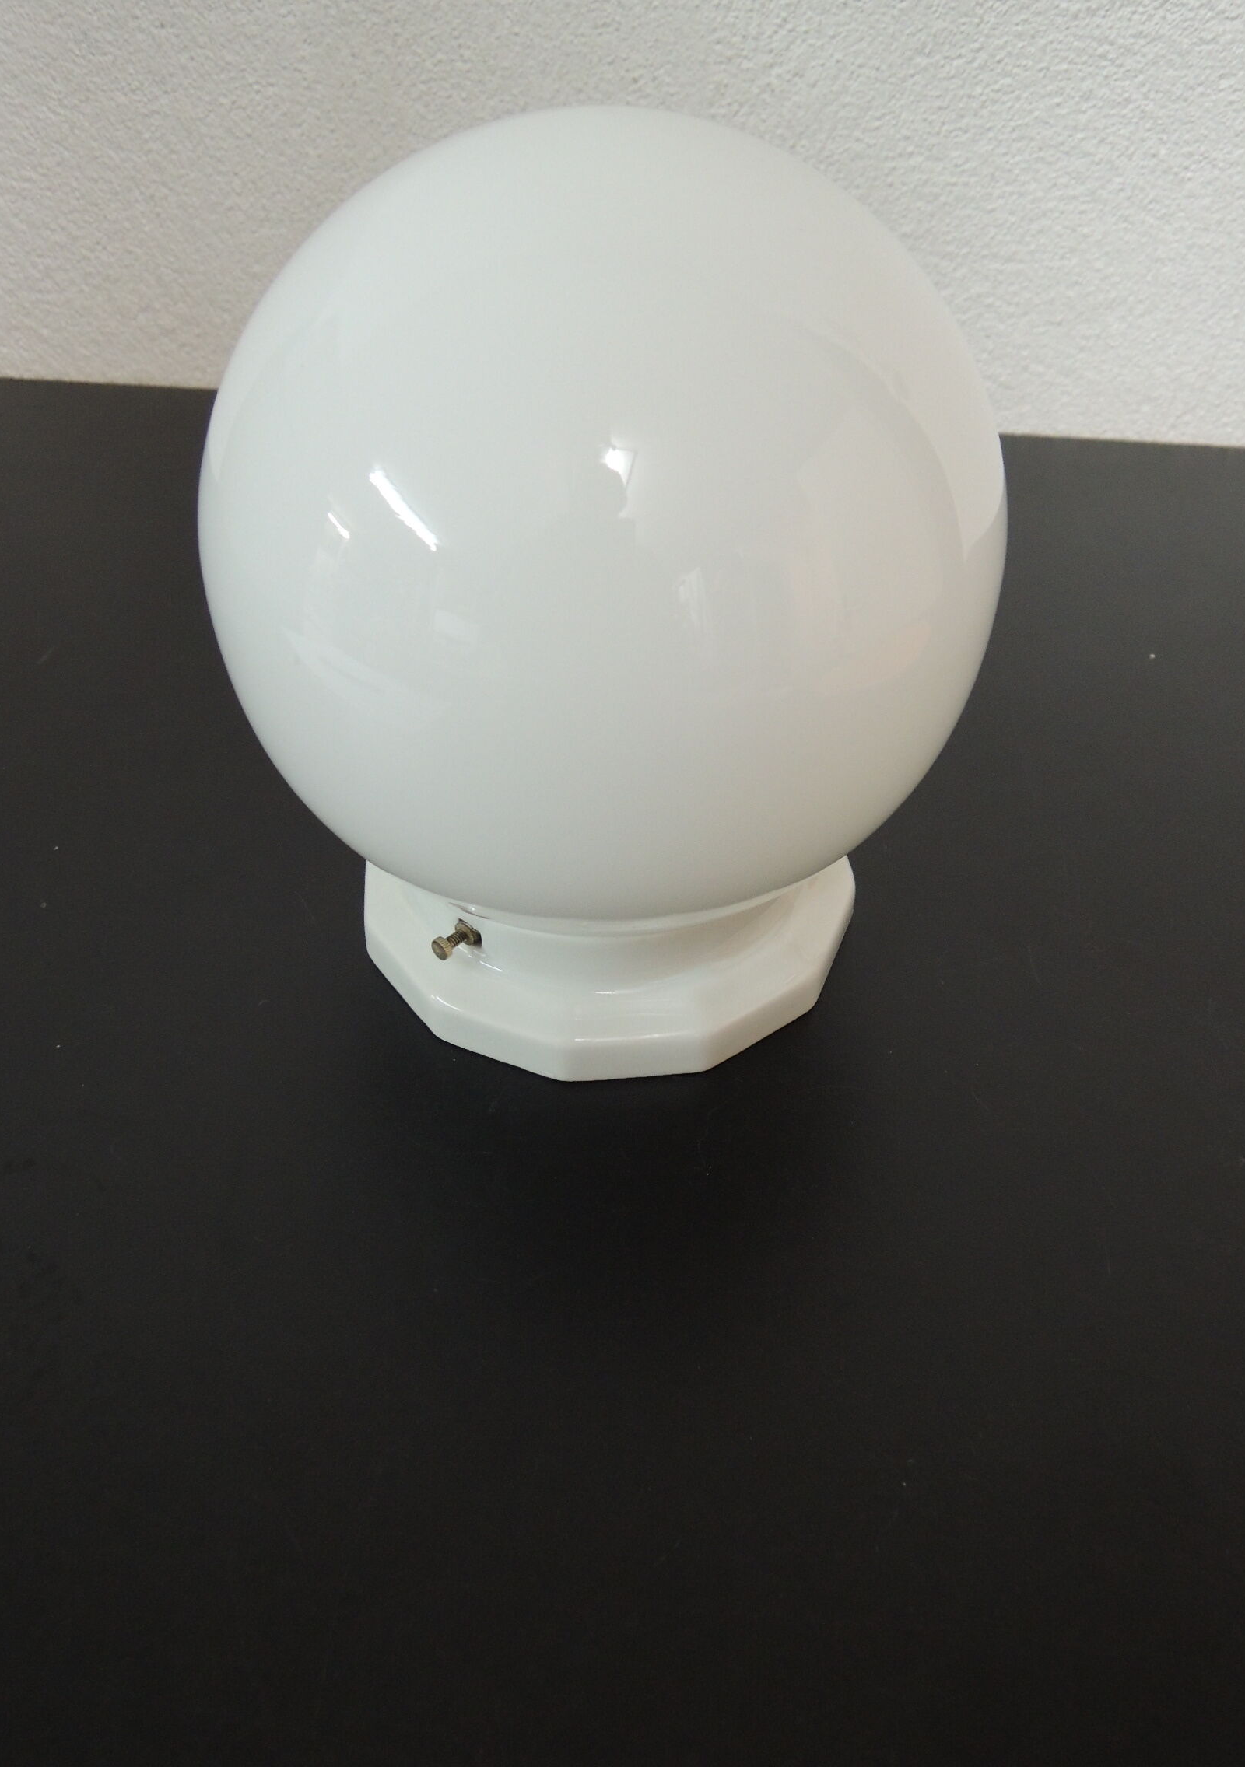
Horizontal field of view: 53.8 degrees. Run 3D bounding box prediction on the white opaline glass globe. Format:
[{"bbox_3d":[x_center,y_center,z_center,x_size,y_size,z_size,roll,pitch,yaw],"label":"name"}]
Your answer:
[{"bbox_3d":[-0.004,-0.078,0.328,0.200,0.219,0.200,-1,43,0],"label":"white opaline glass globe"}]

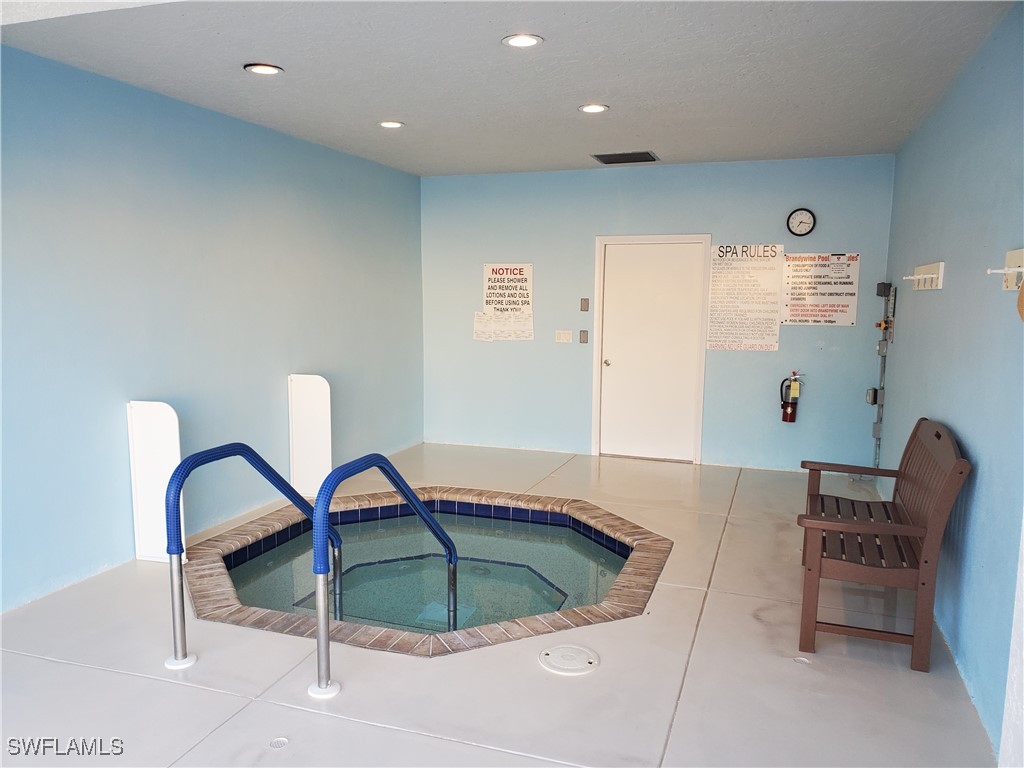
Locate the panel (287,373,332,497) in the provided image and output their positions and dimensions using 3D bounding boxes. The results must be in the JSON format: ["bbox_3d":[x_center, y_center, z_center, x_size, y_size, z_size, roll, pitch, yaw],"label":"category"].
[{"bbox_3d":[-1.530,0.407,5.907,0.362,0.949,0.035,2,7,16],"label":"panel"}]

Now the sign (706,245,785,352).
[{"bbox_3d":[2.083,-0.767,6.879,0.618,0.939,0.020,3,7,19],"label":"sign"}]

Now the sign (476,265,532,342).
[{"bbox_3d":[-0.085,-0.799,7.657,0.623,0.773,0.020,3,7,19],"label":"sign"}]

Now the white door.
[{"bbox_3d":[1.290,-0.320,7.235,1.060,2.114,0.070,3,7,19],"label":"white door"}]

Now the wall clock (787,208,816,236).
[{"bbox_3d":[2.504,-1.393,6.642,0.237,0.237,0.040,3,7,19],"label":"wall clock"}]

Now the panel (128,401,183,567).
[{"bbox_3d":[-2.047,0.580,4.471,0.362,0.949,0.035,2,7,16],"label":"panel"}]

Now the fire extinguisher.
[{"bbox_3d":[2.462,0.119,6.766,0.181,0.457,0.151,3,7,19],"label":"fire extinguisher"}]

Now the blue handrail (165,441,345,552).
[{"bbox_3d":[-1.209,0.626,3.788,0.075,0.763,1.266,3,8,21],"label":"blue handrail"}]

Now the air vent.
[{"bbox_3d":[0.996,-1.952,6.664,0.542,0.030,0.542,3,7,19],"label":"air vent"}]

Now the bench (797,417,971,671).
[{"bbox_3d":[1.771,0.666,3.836,0.648,0.994,1.185,3,8,21],"label":"bench"}]

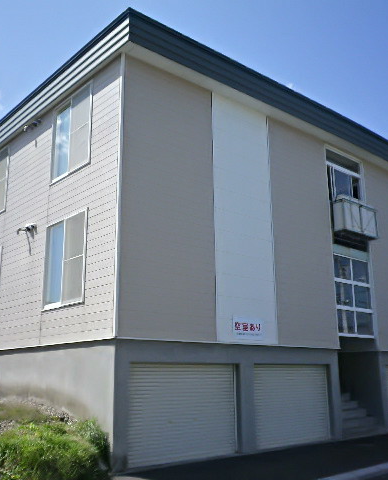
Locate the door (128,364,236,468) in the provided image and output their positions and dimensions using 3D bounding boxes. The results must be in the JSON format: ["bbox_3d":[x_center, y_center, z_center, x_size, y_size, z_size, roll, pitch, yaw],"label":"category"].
[{"bbox_3d":[-0.141,3.084,9.322,2.575,1.641,0.100,11,-18,-40],"label":"door"}]

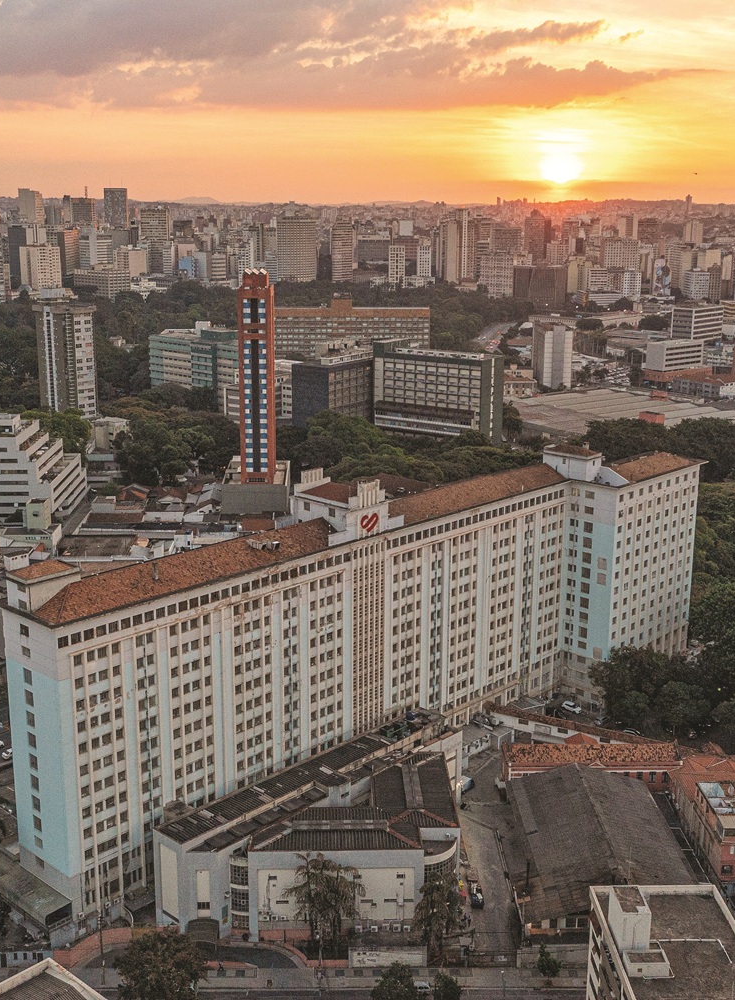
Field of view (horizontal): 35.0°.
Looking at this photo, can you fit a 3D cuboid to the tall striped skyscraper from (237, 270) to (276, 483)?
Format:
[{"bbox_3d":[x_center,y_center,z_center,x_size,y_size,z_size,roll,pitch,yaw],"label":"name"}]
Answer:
[{"bbox_3d":[-35.383,-35.151,376.996,10.500,76.640,13.000,0,14,-2],"label":"tall striped skyscraper"}]

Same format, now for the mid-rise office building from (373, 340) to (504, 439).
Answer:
[{"bbox_3d":[29.538,-43.811,490.944,49.100,38.500,19.000,9,16,31],"label":"mid-rise office building"}]

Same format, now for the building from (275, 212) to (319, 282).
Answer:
[{"bbox_3d":[-81.695,-291.370,1363.947,47.000,88.650,20.000,0,14,-2],"label":"building"}]

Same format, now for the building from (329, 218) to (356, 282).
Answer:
[{"bbox_3d":[-29.525,-293.202,1379.240,24.500,77.156,22.000,3,14,12],"label":"building"}]

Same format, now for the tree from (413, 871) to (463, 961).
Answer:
[{"bbox_3d":[10.130,59.950,168.770,6.800,12.900,6.800,0,14,0],"label":"tree"}]

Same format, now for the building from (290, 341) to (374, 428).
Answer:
[{"bbox_3d":[-12.855,-41.073,483.156,17.600,36.500,37.300,9,16,31],"label":"building"}]

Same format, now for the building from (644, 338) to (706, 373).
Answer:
[{"bbox_3d":[200.343,-94.958,761.587,40.000,19.000,14.000,-11,17,-38],"label":"building"}]

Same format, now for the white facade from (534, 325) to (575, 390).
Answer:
[{"bbox_3d":[110.750,-85.036,697.559,18.000,38.950,20.000,-1,14,-6],"label":"white facade"}]

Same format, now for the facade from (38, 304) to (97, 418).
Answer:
[{"bbox_3d":[-117.919,-53.704,464.002,21.500,49.200,11.500,10,17,36],"label":"facade"}]

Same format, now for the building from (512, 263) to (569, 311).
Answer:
[{"bbox_3d":[195.371,-239.152,1328.424,60.000,55.480,25.000,0,14,-2],"label":"building"}]

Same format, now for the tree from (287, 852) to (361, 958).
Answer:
[{"bbox_3d":[-6.180,58.778,167.693,9.500,14.200,8.000,0,14,0],"label":"tree"}]

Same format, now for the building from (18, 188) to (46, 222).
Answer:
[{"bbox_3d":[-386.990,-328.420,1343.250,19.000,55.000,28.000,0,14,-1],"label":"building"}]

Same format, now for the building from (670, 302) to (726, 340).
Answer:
[{"bbox_3d":[233.070,-124.060,824.540,16.000,24.090,42.500,14,19,43],"label":"building"}]

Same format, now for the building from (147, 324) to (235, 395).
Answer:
[{"bbox_3d":[-78.540,-65.540,572.320,71.000,36.810,18.000,14,19,43],"label":"building"}]

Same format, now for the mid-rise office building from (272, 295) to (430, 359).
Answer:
[{"bbox_3d":[-14.276,-98.244,716.186,104.000,50.220,18.000,0,14,-2],"label":"mid-rise office building"}]

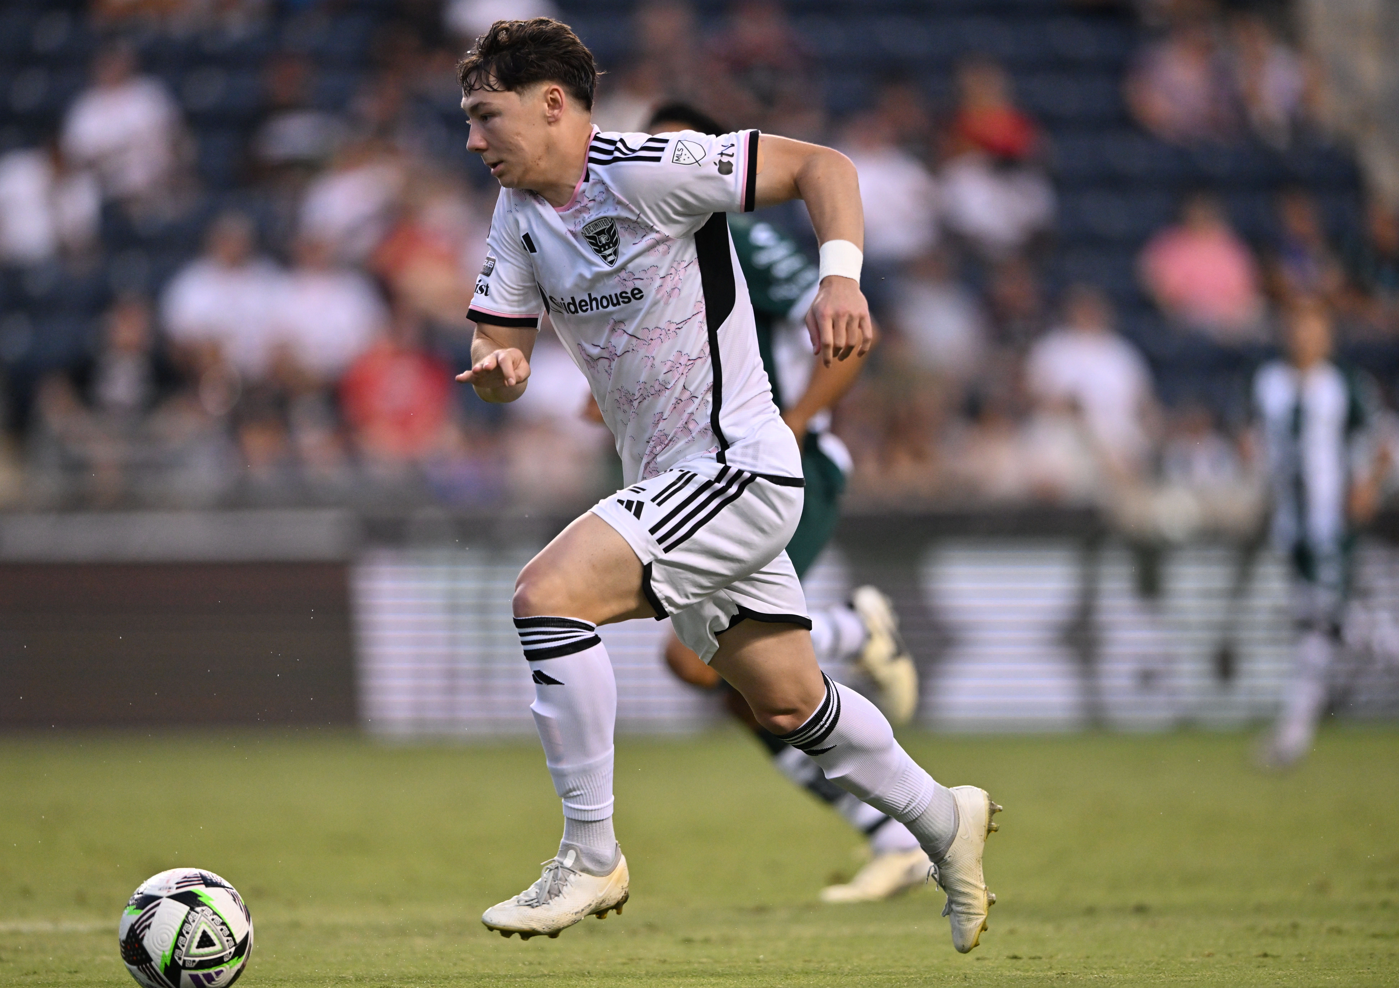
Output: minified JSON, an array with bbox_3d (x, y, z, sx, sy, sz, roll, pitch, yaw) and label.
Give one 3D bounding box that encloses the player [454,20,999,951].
[{"bbox_3d":[0.045,-0.015,27.200,0.980,1.540,0.680,0,0,-28],"label":"player"}]

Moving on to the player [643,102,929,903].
[{"bbox_3d":[0.130,0.017,32.800,0.760,1.600,0.620,0,0,-22],"label":"player"}]

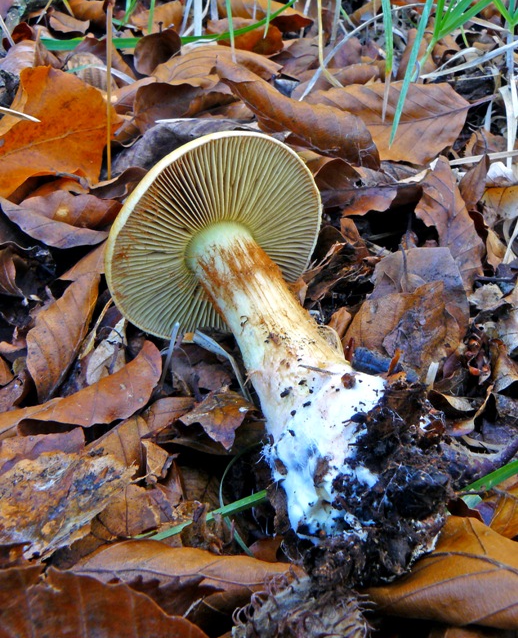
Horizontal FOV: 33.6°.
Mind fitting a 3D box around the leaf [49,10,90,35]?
[{"bbox_3d":[-0.103,-0.162,0.467,0.022,0.008,0.016,0,63,0],"label":"leaf"}]

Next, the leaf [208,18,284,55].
[{"bbox_3d":[-0.006,-0.148,0.448,0.042,0.016,0.029,5,67,6],"label":"leaf"}]

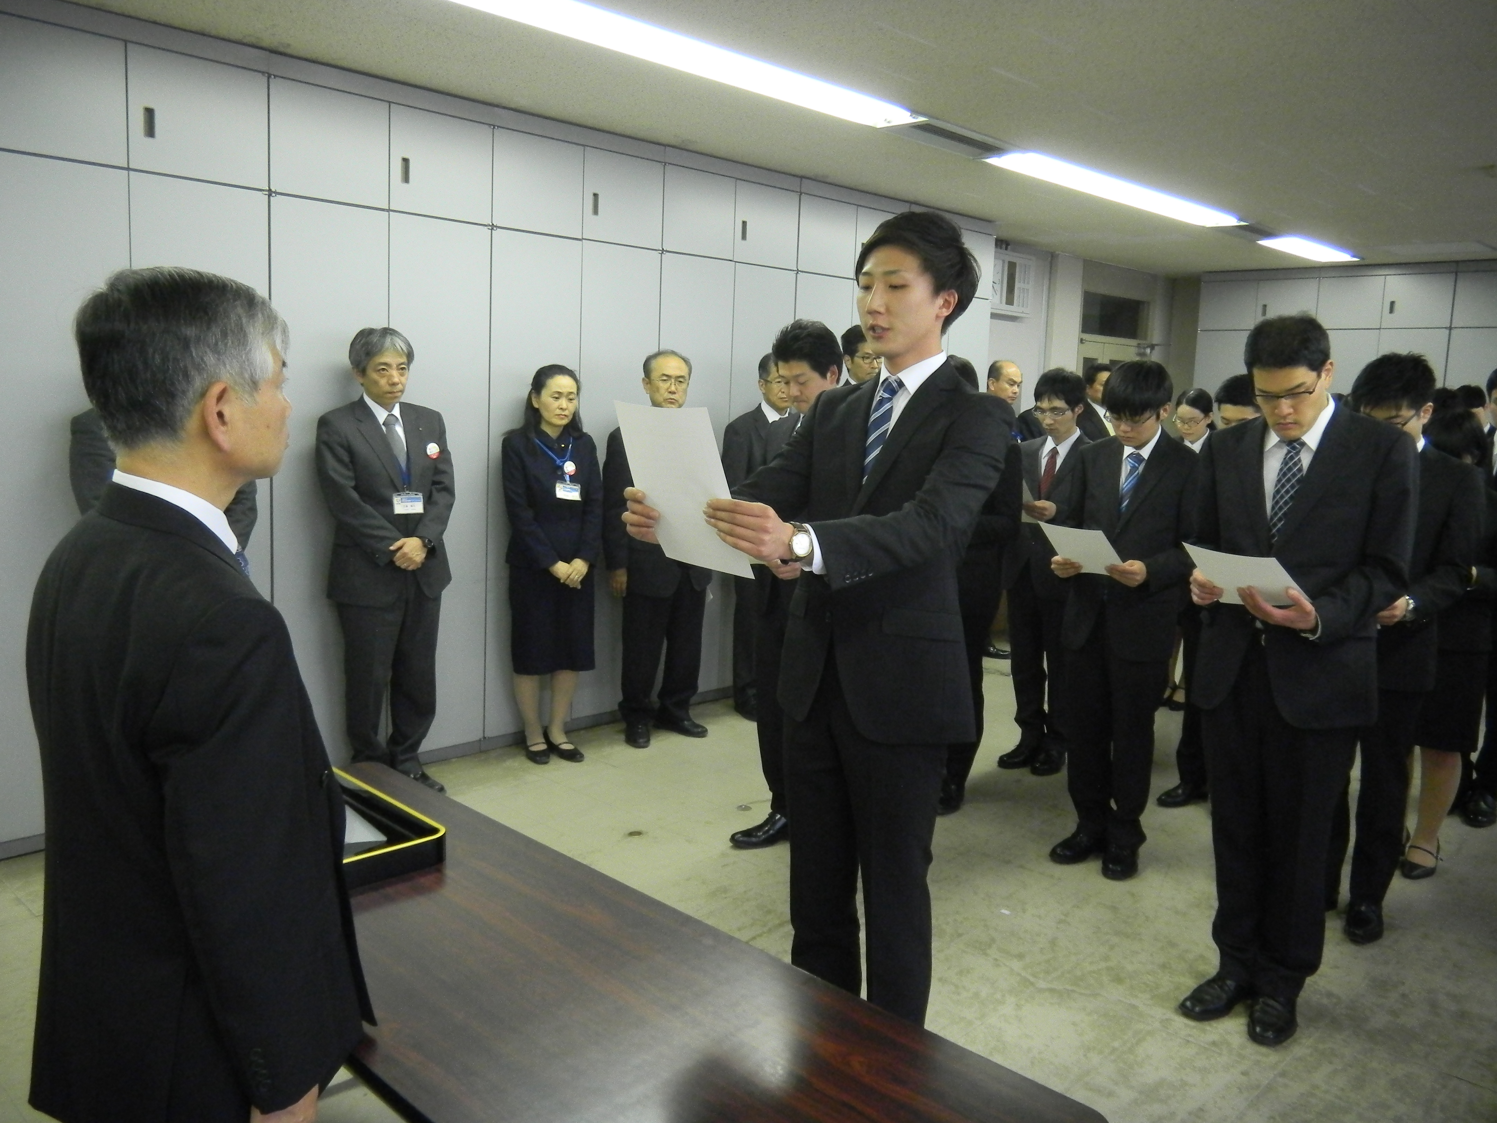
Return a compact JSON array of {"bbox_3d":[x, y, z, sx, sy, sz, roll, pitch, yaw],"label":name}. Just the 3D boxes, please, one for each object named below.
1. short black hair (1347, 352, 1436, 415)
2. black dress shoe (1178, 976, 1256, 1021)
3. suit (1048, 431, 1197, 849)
[{"bbox_3d":[1.881,-0.512,3.526,0.190,0.185,0.245,11,25,44],"label":"short black hair"},{"bbox_3d":[1.206,1.080,3.106,0.285,0.105,0.105,-4,10,-39],"label":"black dress shoe"},{"bbox_3d":[1.210,0.275,3.963,0.510,1.410,0.370,9,10,43],"label":"suit"}]

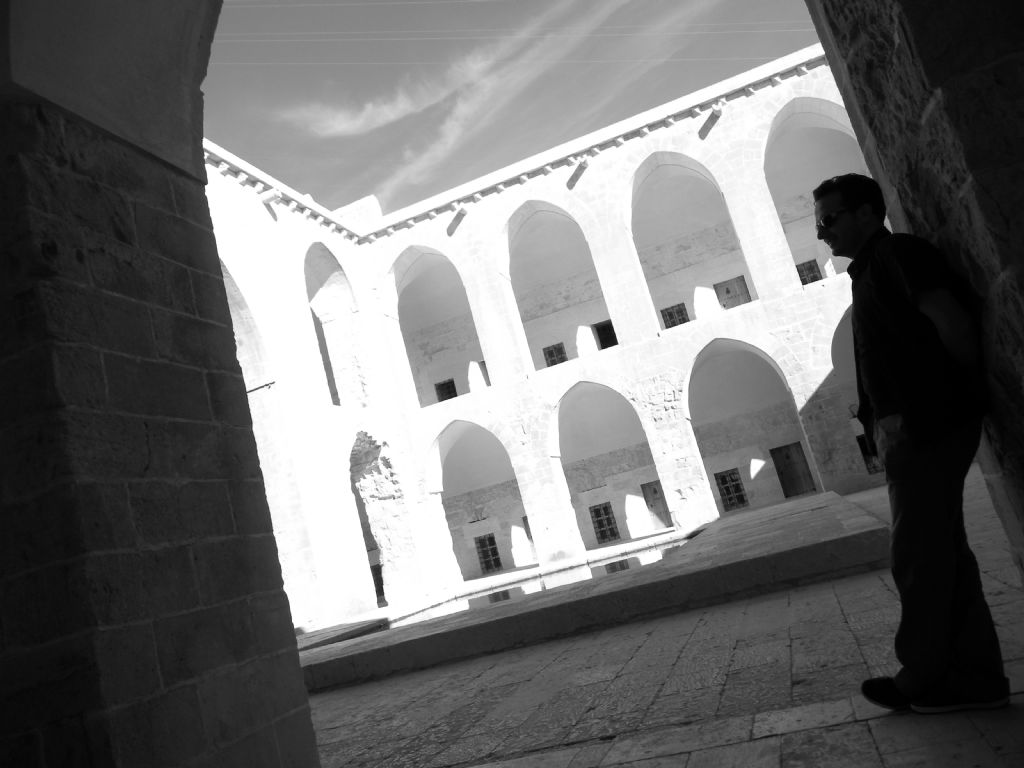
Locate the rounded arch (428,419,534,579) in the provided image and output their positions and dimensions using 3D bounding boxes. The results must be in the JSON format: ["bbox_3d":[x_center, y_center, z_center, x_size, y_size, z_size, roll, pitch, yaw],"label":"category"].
[{"bbox_3d":[-0.749,2.791,20.266,2.250,3.950,0.740,-18,-11,16],"label":"rounded arch"}]

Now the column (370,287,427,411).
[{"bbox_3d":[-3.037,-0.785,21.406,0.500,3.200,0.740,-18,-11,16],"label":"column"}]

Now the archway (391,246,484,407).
[{"bbox_3d":[-1.936,-1.570,21.121,2.270,4.050,0.740,-18,-11,16],"label":"archway"}]

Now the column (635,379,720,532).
[{"bbox_3d":[3.807,1.753,18.855,0.980,3.230,0.740,-18,-11,16],"label":"column"}]

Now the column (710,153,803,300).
[{"bbox_3d":[5.637,-3.439,18.791,0.980,3.070,0.740,-18,-11,16],"label":"column"}]

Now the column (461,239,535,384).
[{"bbox_3d":[-0.356,-1.632,20.601,0.990,3.200,0.740,-18,-11,16],"label":"column"}]

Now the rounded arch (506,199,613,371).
[{"bbox_3d":[1.025,-2.506,20.232,2.270,4.090,0.740,-18,-11,16],"label":"rounded arch"}]

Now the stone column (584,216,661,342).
[{"bbox_3d":[2.655,-2.316,19.668,0.960,2.720,0.740,-18,-11,16],"label":"stone column"}]

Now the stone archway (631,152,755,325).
[{"bbox_3d":[4.009,-3.449,19.336,2.300,4.090,0.740,-18,-11,16],"label":"stone archway"}]

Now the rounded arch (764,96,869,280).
[{"bbox_3d":[6.991,-4.397,18.441,2.270,4.100,0.740,-18,-11,16],"label":"rounded arch"}]

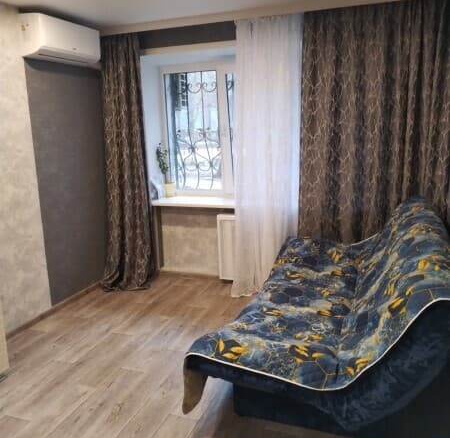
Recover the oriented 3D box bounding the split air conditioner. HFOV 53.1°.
[{"bbox_3d":[-1.289,-1.417,3.617,0.200,0.296,0.705,2,12,20],"label":"split air conditioner"}]

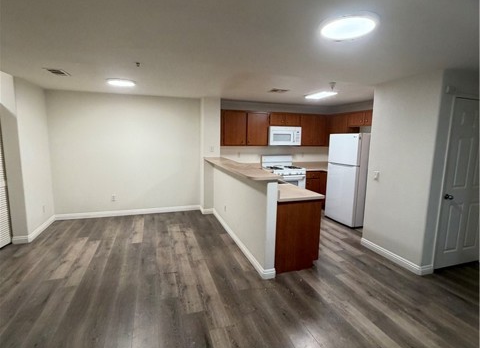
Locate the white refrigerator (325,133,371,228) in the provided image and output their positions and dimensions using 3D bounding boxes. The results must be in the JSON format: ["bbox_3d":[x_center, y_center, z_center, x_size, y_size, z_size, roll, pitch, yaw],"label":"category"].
[{"bbox_3d":[2.264,0.097,5.027,0.735,1.695,0.743,-2,8,-18],"label":"white refrigerator"}]

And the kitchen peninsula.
[{"bbox_3d":[0.144,0.430,4.204,0.977,1.178,2.690,-2,8,-18],"label":"kitchen peninsula"}]

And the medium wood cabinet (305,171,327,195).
[{"bbox_3d":[1.567,0.343,6.110,0.507,0.893,0.614,-2,8,-18],"label":"medium wood cabinet"}]

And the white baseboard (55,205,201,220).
[{"bbox_3d":[-2.163,0.787,5.261,2.731,0.105,0.016,-2,8,-18],"label":"white baseboard"}]

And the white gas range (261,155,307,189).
[{"bbox_3d":[0.970,0.216,5.848,0.772,1.192,0.685,-2,8,-18],"label":"white gas range"}]

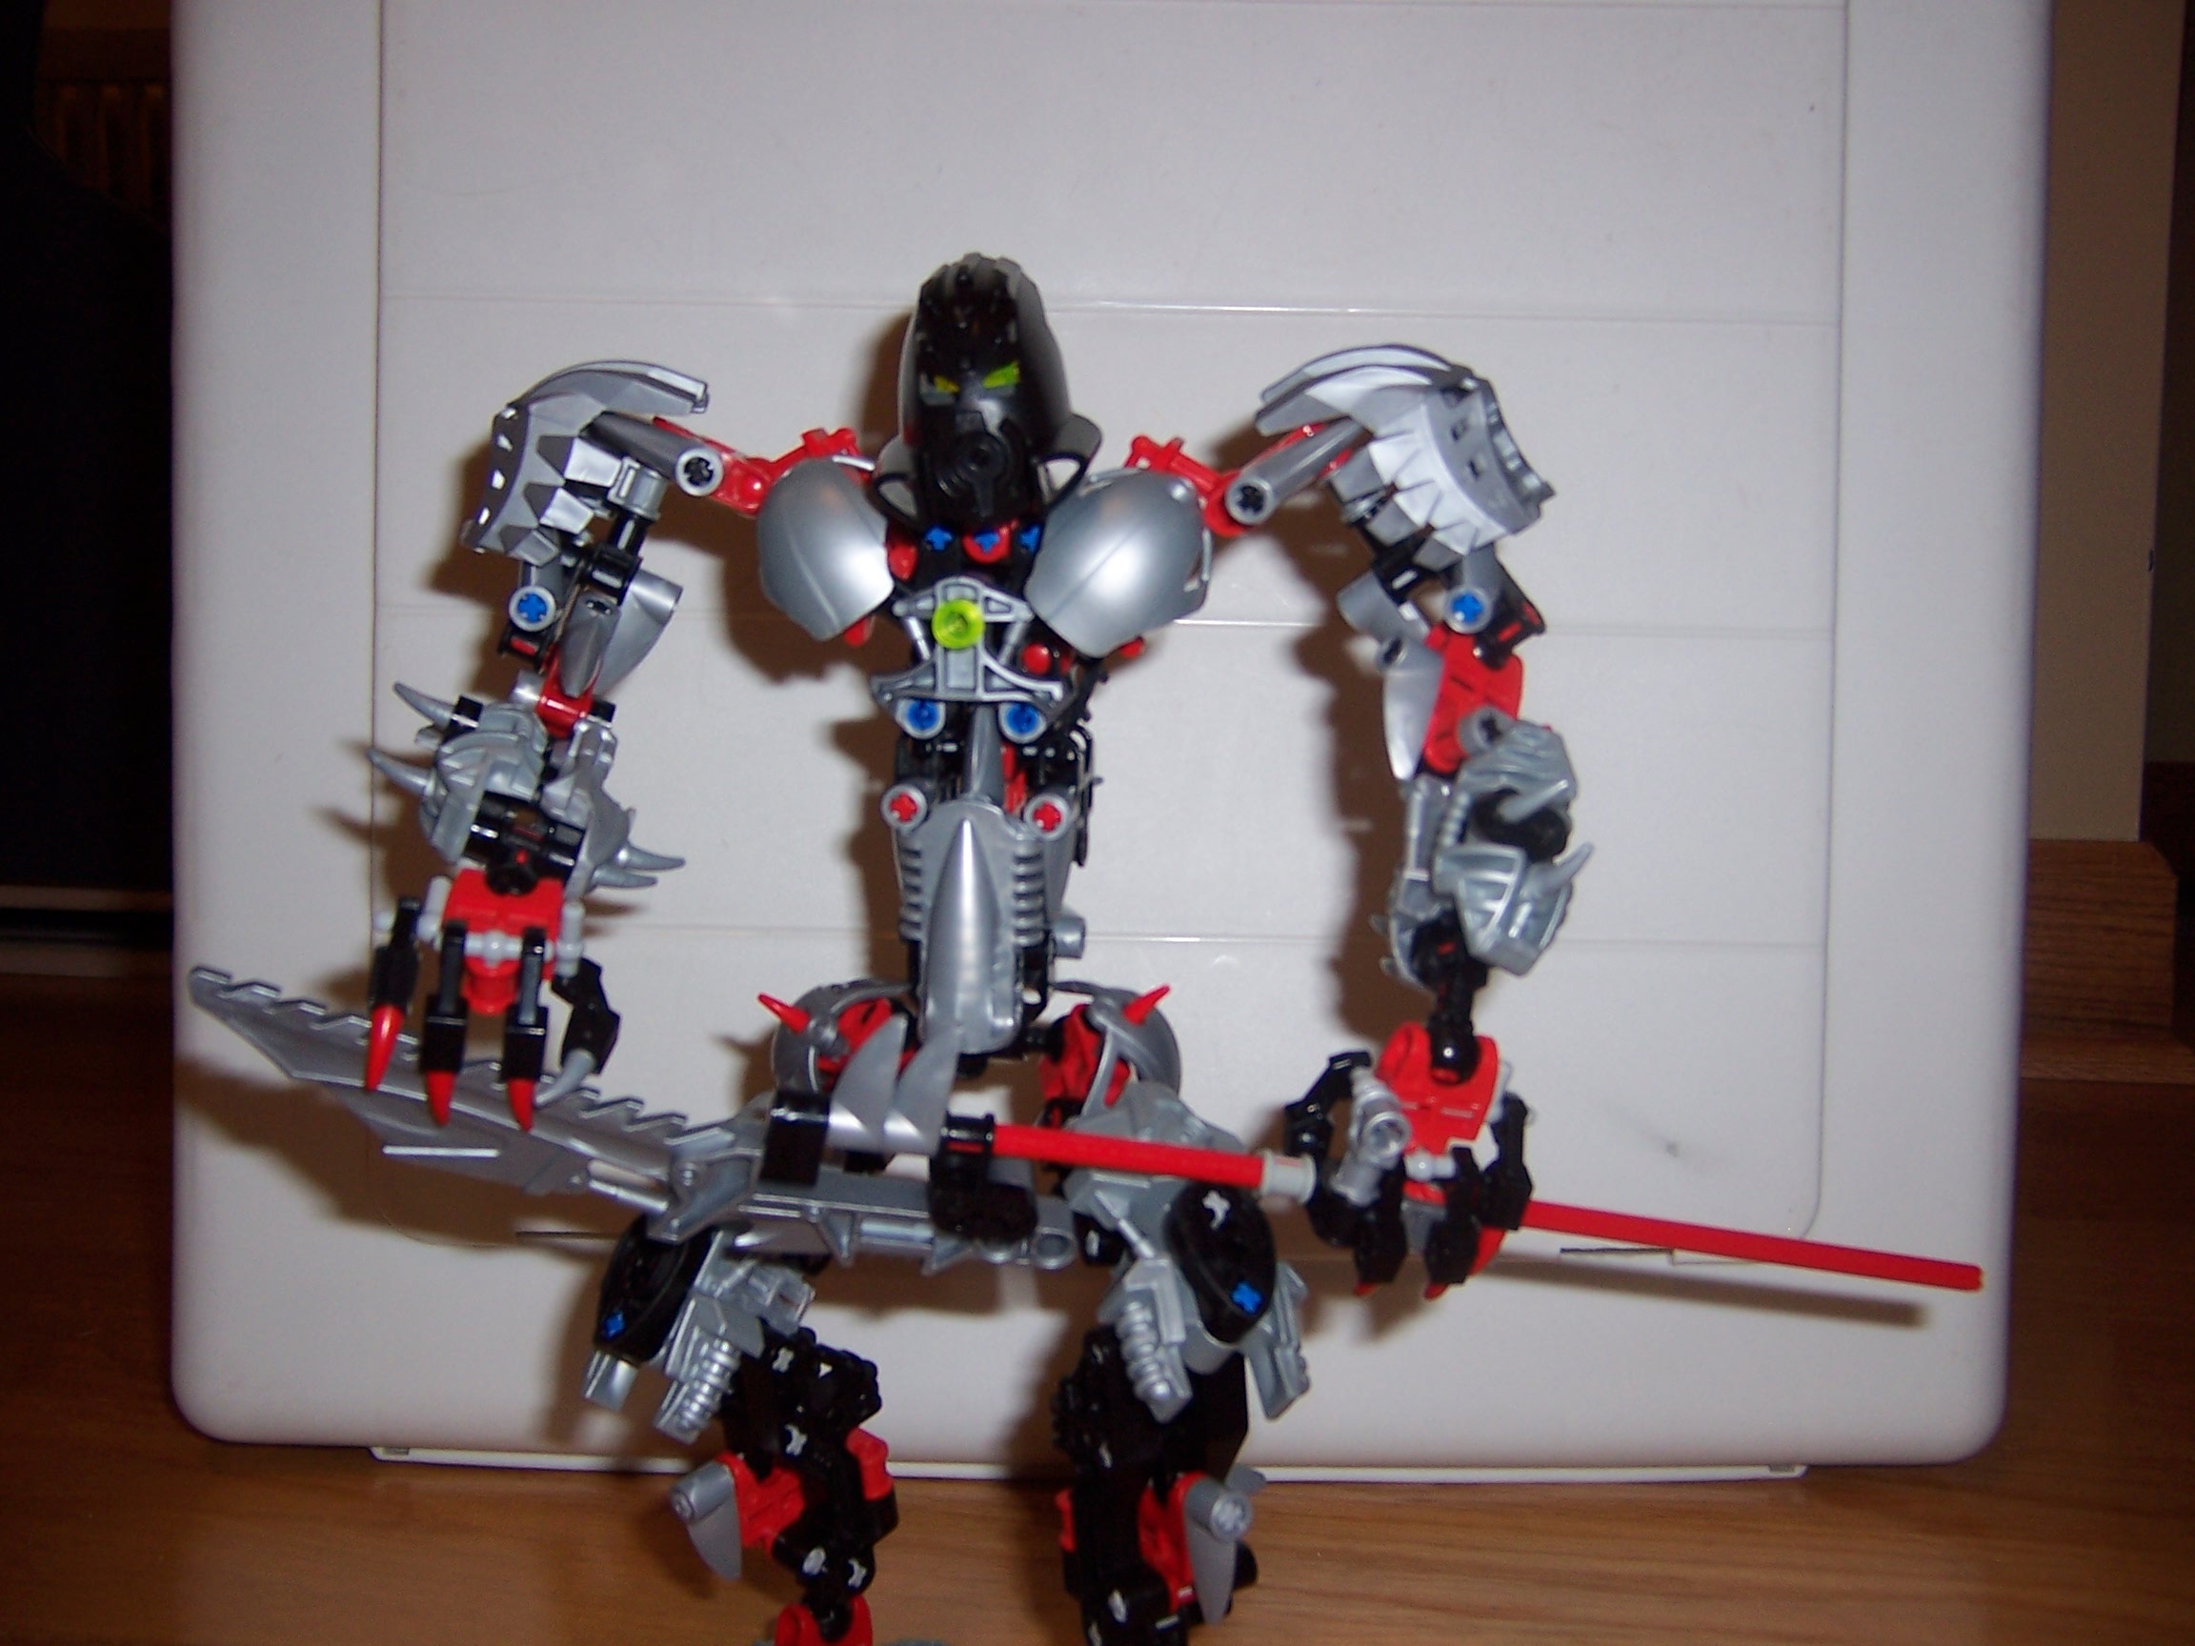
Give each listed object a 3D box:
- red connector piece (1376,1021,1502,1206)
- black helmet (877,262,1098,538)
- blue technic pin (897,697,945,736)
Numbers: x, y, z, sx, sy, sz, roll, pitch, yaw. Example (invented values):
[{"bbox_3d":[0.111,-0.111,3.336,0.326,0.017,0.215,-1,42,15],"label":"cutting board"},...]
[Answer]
[{"bbox_3d":[0.054,0.046,0.332,0.019,0.028,0.014,5,6,0],"label":"red connector piece"},{"bbox_3d":[-0.018,-0.070,0.342,0.037,0.045,0.034,1,3,7],"label":"black helmet"},{"bbox_3d":[-0.028,-0.017,0.337,0.008,0.007,0.008,1,3,0],"label":"blue technic pin"}]

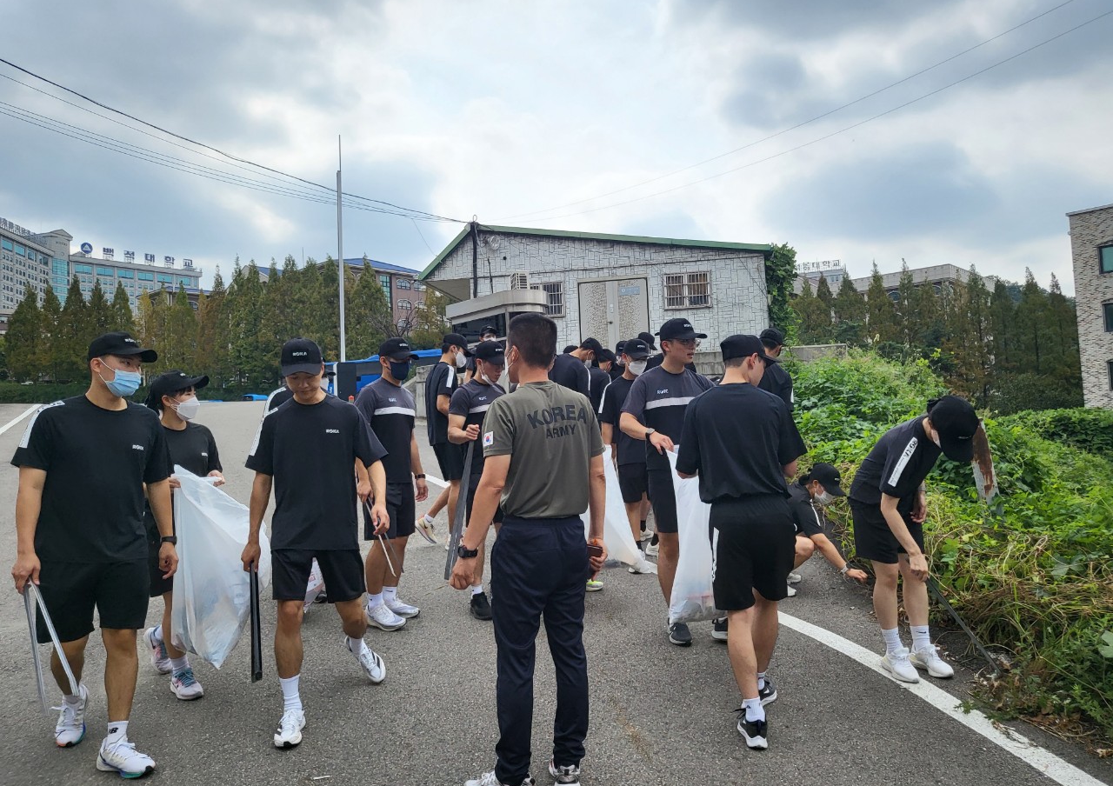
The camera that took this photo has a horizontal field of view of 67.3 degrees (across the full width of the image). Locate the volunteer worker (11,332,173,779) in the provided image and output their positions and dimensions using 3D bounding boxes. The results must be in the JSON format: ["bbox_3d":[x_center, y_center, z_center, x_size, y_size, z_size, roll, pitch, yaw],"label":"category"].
[{"bbox_3d":[-1.986,0.622,3.600,0.620,1.770,0.460,1,-5,-43],"label":"volunteer worker"}]

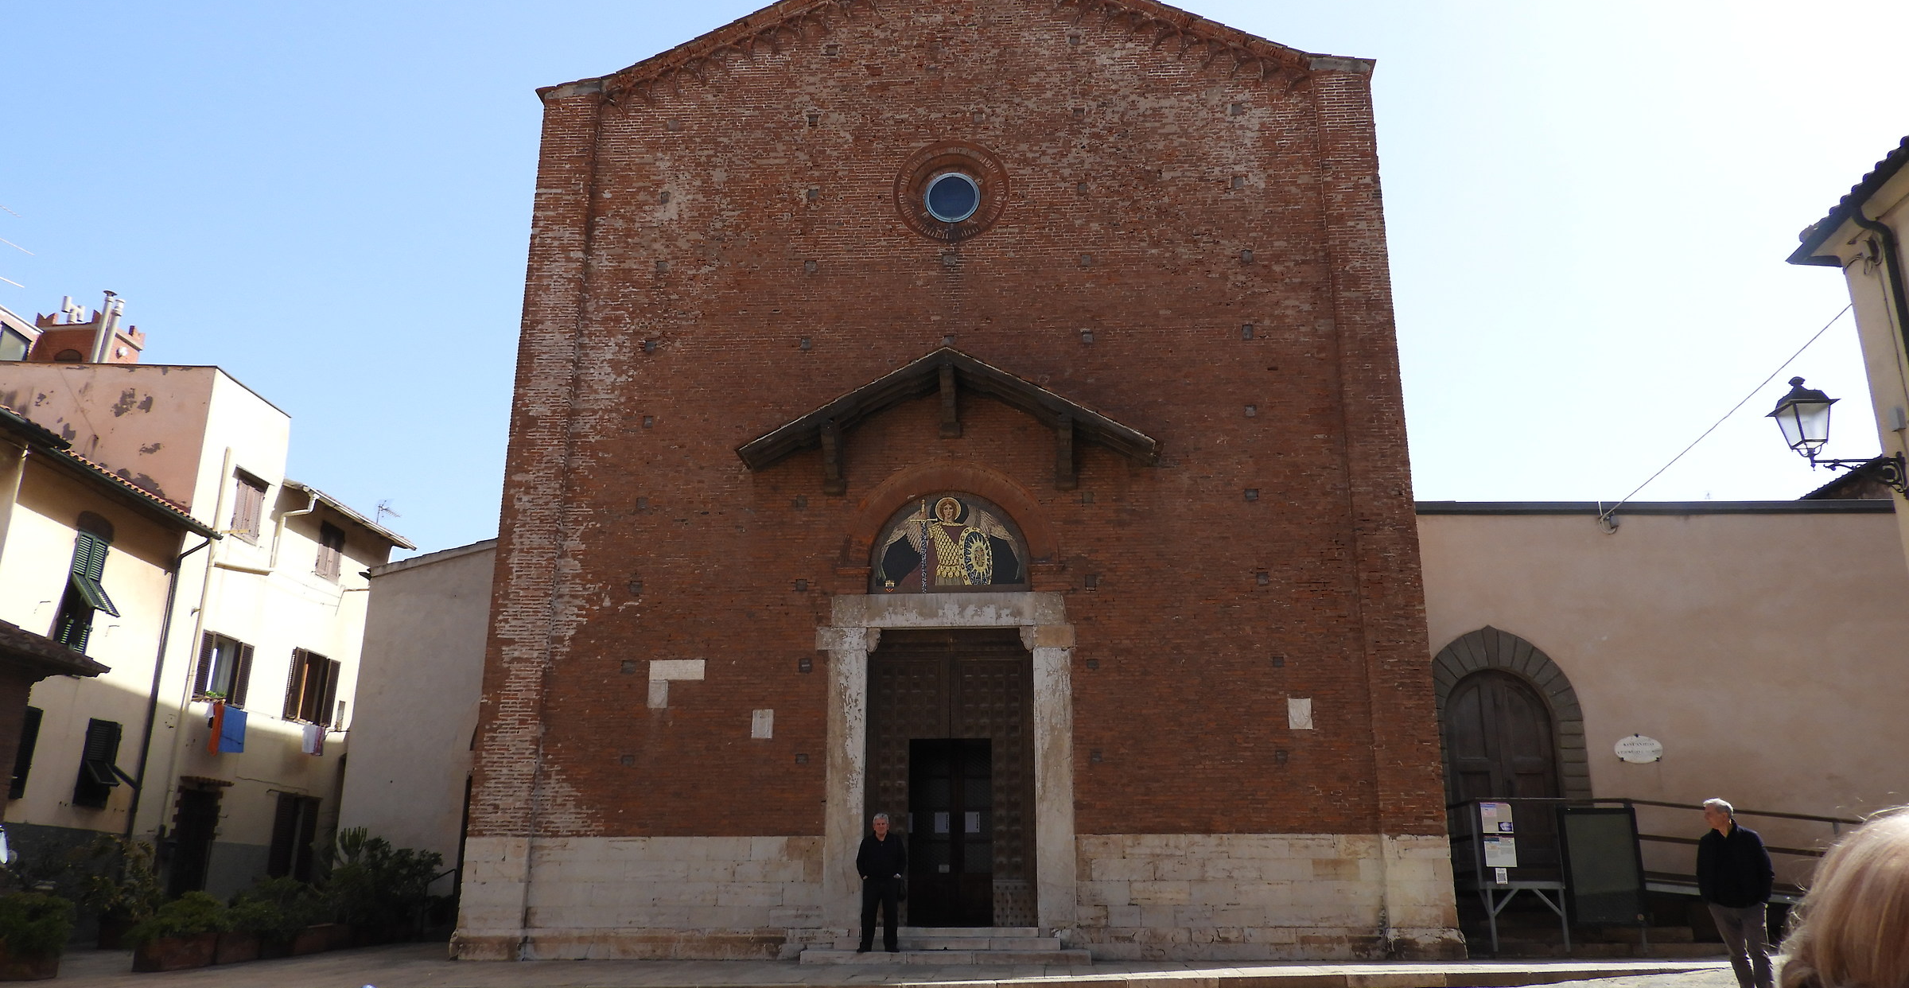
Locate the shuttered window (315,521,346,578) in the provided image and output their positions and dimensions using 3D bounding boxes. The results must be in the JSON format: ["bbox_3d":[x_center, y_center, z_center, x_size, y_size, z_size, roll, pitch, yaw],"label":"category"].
[{"bbox_3d":[-12.561,1.198,26.698,0.120,1.121,0.930,0,-17,1],"label":"shuttered window"}]

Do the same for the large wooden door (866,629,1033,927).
[{"bbox_3d":[-0.064,4.005,19.010,2.470,4.215,0.200,-1,-17,3],"label":"large wooden door"}]

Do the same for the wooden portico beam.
[{"bbox_3d":[-0.096,-1.088,19.423,6.042,1.932,0.880,-1,-17,4],"label":"wooden portico beam"}]

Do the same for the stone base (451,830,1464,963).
[{"bbox_3d":[-0.100,5.575,18.268,13.700,1.660,0.600,-1,-17,3],"label":"stone base"}]

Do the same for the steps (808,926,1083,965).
[{"bbox_3d":[-0.080,5.813,17.049,3.625,0.420,1.200,-1,-17,4],"label":"steps"}]

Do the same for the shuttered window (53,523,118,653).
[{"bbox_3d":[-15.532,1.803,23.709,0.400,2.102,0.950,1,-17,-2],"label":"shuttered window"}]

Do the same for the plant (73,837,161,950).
[{"bbox_3d":[-12.260,5.807,19.336,1.050,1.606,1.050,2,-17,-6],"label":"plant"}]

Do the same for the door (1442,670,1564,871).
[{"bbox_3d":[8.921,4.510,21.417,1.750,3.365,0.200,0,-17,0],"label":"door"}]

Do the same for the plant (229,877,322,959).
[{"bbox_3d":[-9.520,5.920,18.572,0.800,1.067,1.100,0,-17,1],"label":"plant"}]

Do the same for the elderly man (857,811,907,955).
[{"bbox_3d":[-0.972,5.160,17.611,0.620,1.780,0.360,1,-17,-2],"label":"elderly man"}]

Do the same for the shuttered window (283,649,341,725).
[{"bbox_3d":[-12.537,3.836,25.978,0.180,1.345,1.869,0,-17,1],"label":"shuttered window"}]

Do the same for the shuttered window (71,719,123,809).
[{"bbox_3d":[-12.546,3.985,19.519,0.240,1.242,0.936,2,-17,-6],"label":"shuttered window"}]

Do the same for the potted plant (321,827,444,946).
[{"bbox_3d":[-9.505,6.496,21.960,1.600,1.827,1.400,-1,-17,3],"label":"potted plant"}]

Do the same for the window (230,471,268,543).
[{"bbox_3d":[-12.598,0.266,23.694,0.150,1.162,0.960,0,-17,1],"label":"window"}]

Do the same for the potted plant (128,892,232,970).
[{"bbox_3d":[-9.691,5.461,16.525,0.680,0.919,1.100,-1,-17,3],"label":"potted plant"}]

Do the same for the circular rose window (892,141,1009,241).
[{"bbox_3d":[-0.024,-4.903,21.472,1.840,1.808,0.300,-1,-17,3],"label":"circular rose window"}]

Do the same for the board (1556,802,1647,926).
[{"bbox_3d":[8.562,4.904,17.444,0.985,1.495,0.100,-1,-17,4],"label":"board"}]

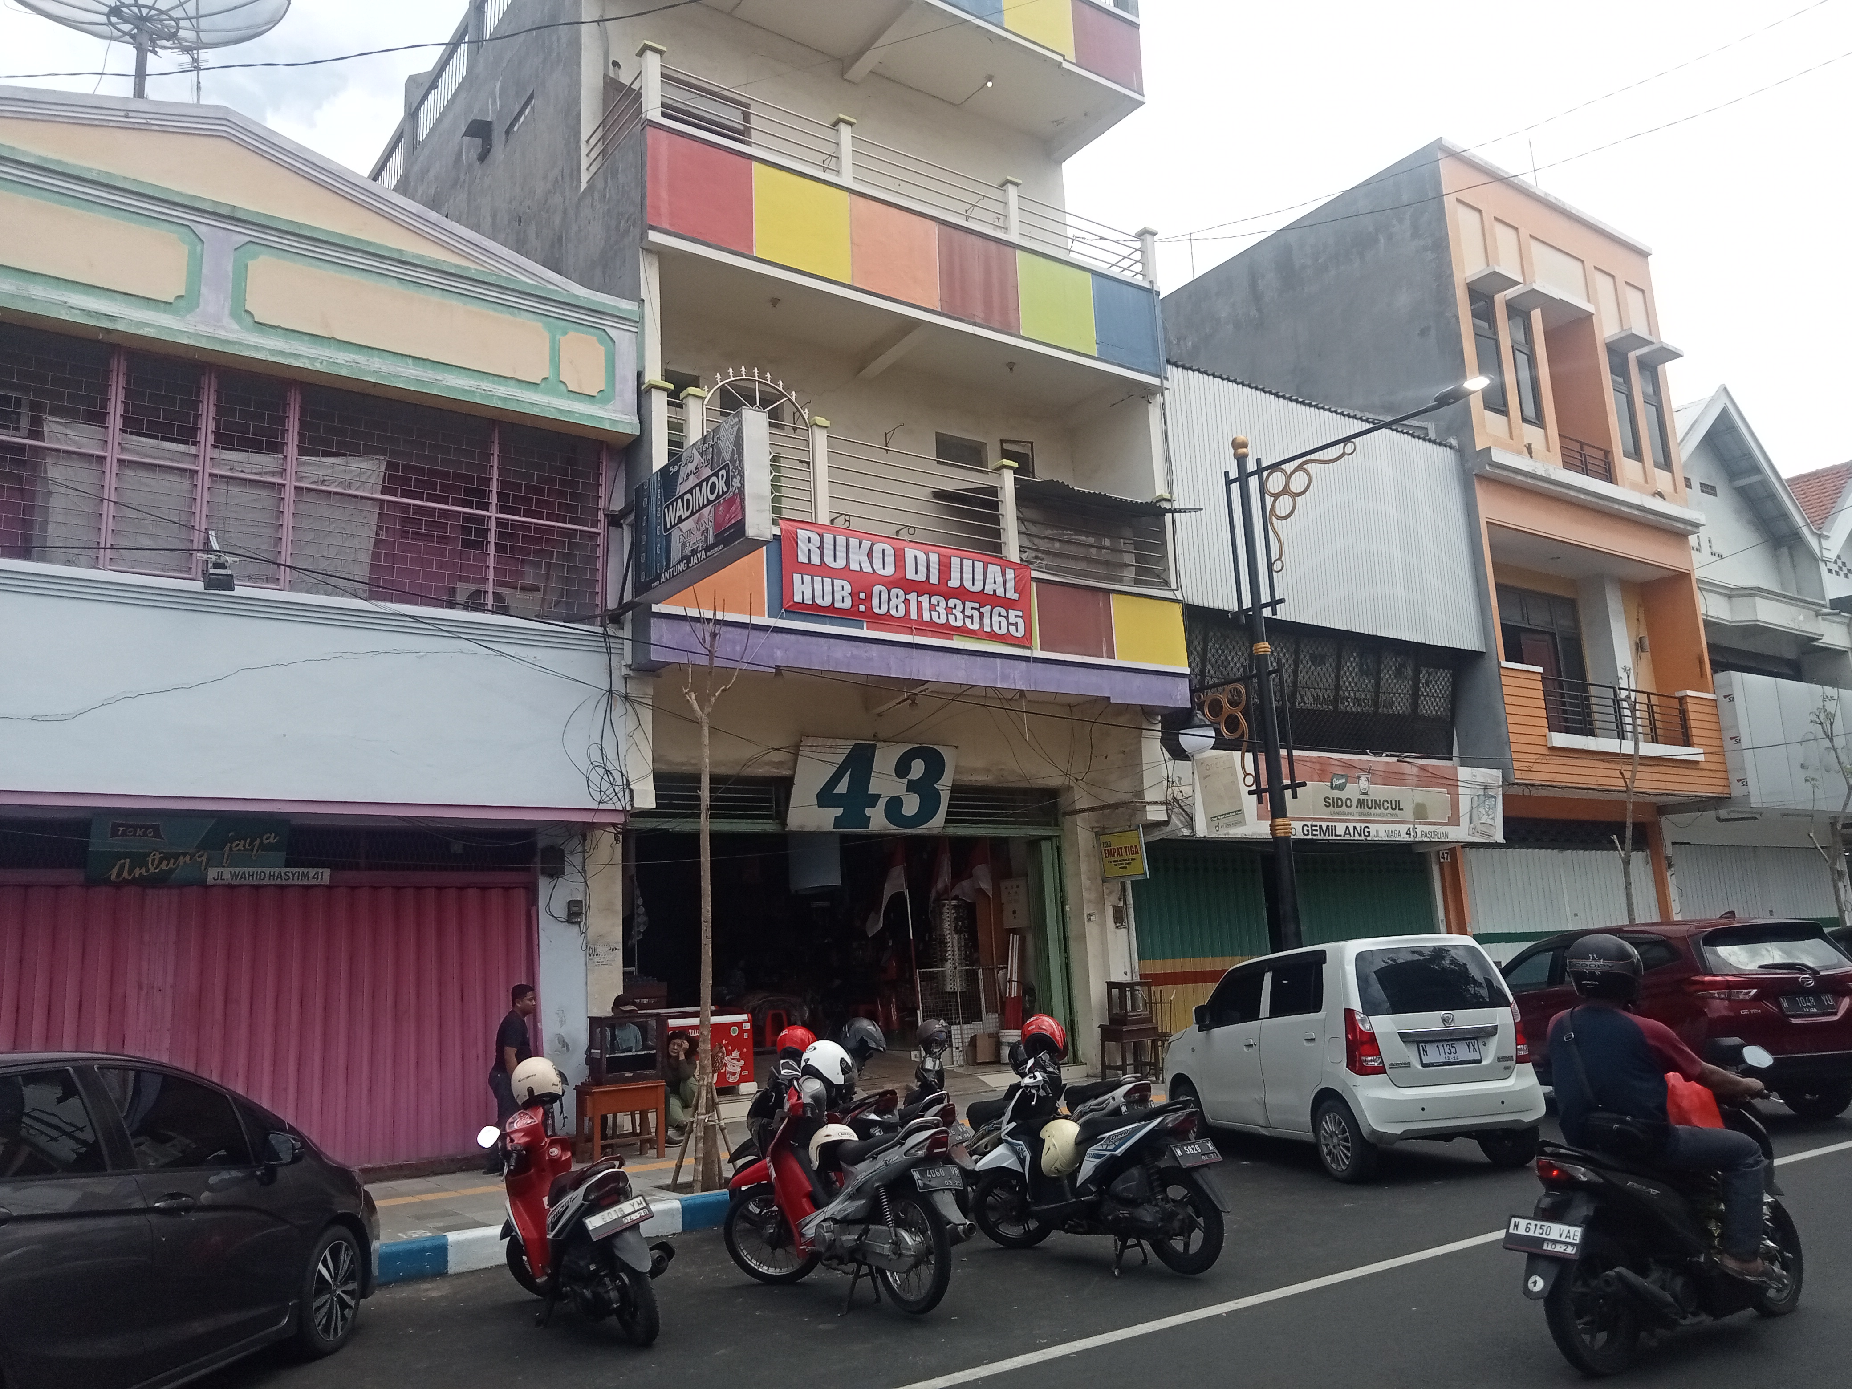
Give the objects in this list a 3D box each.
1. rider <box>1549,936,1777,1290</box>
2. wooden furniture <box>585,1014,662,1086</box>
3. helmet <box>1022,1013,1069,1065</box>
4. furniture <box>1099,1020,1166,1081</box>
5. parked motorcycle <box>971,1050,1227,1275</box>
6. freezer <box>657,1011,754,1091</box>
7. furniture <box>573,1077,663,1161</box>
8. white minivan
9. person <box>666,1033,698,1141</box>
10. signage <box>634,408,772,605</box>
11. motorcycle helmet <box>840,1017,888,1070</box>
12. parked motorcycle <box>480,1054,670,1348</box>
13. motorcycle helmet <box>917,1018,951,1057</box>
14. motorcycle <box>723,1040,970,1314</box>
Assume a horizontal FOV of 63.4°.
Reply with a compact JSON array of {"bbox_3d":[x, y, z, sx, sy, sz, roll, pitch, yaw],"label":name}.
[{"bbox_3d":[2.836,1.646,5.926,0.900,1.370,0.660,5,-14,-36],"label":"rider"},{"bbox_3d":[-2.688,3.200,13.456,0.591,0.604,0.286,5,-14,-36],"label":"wooden furniture"},{"bbox_3d":[0.677,1.973,8.600,0.250,0.260,0.290,2,2,-25],"label":"helmet"},{"bbox_3d":[2.423,4.347,18.064,0.620,0.700,0.440,6,-14,-38],"label":"furniture"},{"bbox_3d":[0.879,2.452,7.952,0.680,1.100,1.850,6,-15,-40],"label":"parked motorcycle"},{"bbox_3d":[-2.544,3.995,16.639,1.080,0.890,0.620,6,-15,-40],"label":"freezer"},{"bbox_3d":[-2.690,3.777,13.193,0.670,0.629,0.371,5,-14,-36],"label":"furniture"},{"bbox_3d":[3.165,2.808,11.881,1.475,1.670,3.600,0,-12,-16],"label":"white minivan"},{"bbox_3d":[-2.327,3.743,14.300,0.500,1.050,0.650,0,-12,-14],"label":"person"},{"bbox_3d":[-1.861,-1.494,12.271,0.212,1.034,2.023,5,-14,-34],"label":"signage"},{"bbox_3d":[-0.365,2.063,8.900,0.310,0.260,0.250,11,-4,27],"label":"motorcycle helmet"},{"bbox_3d":[-1.717,2.455,7.270,0.700,1.180,1.850,6,-15,-40],"label":"parked motorcycle"},{"bbox_3d":[0.053,2.284,10.000,0.240,0.250,0.270,6,-3,-38],"label":"motorcycle helmet"},{"bbox_3d":[-0.393,2.334,7.258,0.700,1.150,1.900,5,-14,-34],"label":"motorcycle"}]

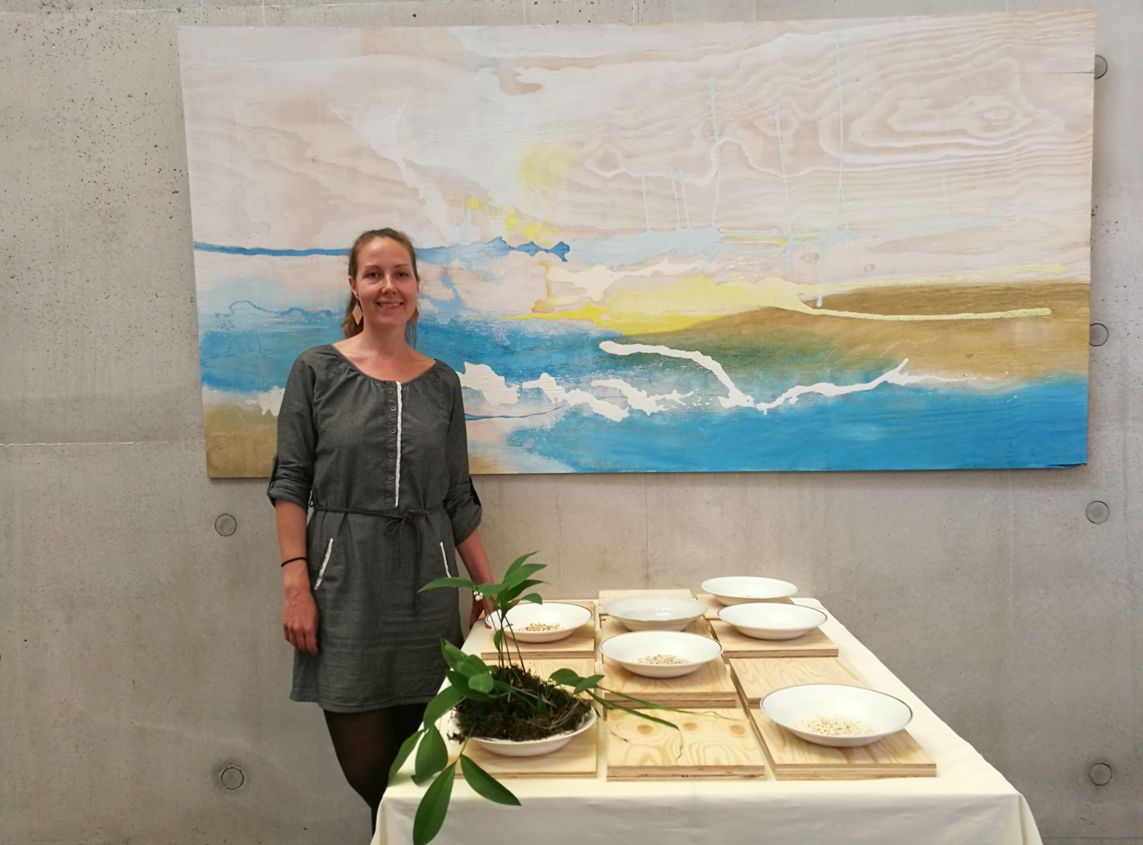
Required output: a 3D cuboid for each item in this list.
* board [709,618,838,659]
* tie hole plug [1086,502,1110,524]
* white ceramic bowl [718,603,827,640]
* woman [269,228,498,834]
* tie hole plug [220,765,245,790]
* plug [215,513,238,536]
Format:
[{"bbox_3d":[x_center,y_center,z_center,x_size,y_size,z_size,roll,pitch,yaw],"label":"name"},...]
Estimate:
[{"bbox_3d":[0.413,0.457,1.855,0.220,0.029,0.220,-1,2,2],"label":"board"},{"bbox_3d":[1.473,0.252,2.500,0.064,0.064,0.016,-1,2,2],"label":"tie hole plug"},{"bbox_3d":[0.416,0.421,1.844,0.227,0.040,0.227,-1,2,2],"label":"white ceramic bowl"},{"bbox_3d":[-0.447,0.382,2.130,0.540,1.680,0.310,-2,2,-14],"label":"woman"},{"bbox_3d":[-0.976,1.028,2.573,0.063,0.063,0.015,-1,2,2],"label":"tie hole plug"},{"bbox_3d":[-0.992,0.295,2.551,0.063,0.063,0.015,-1,2,2],"label":"plug"}]

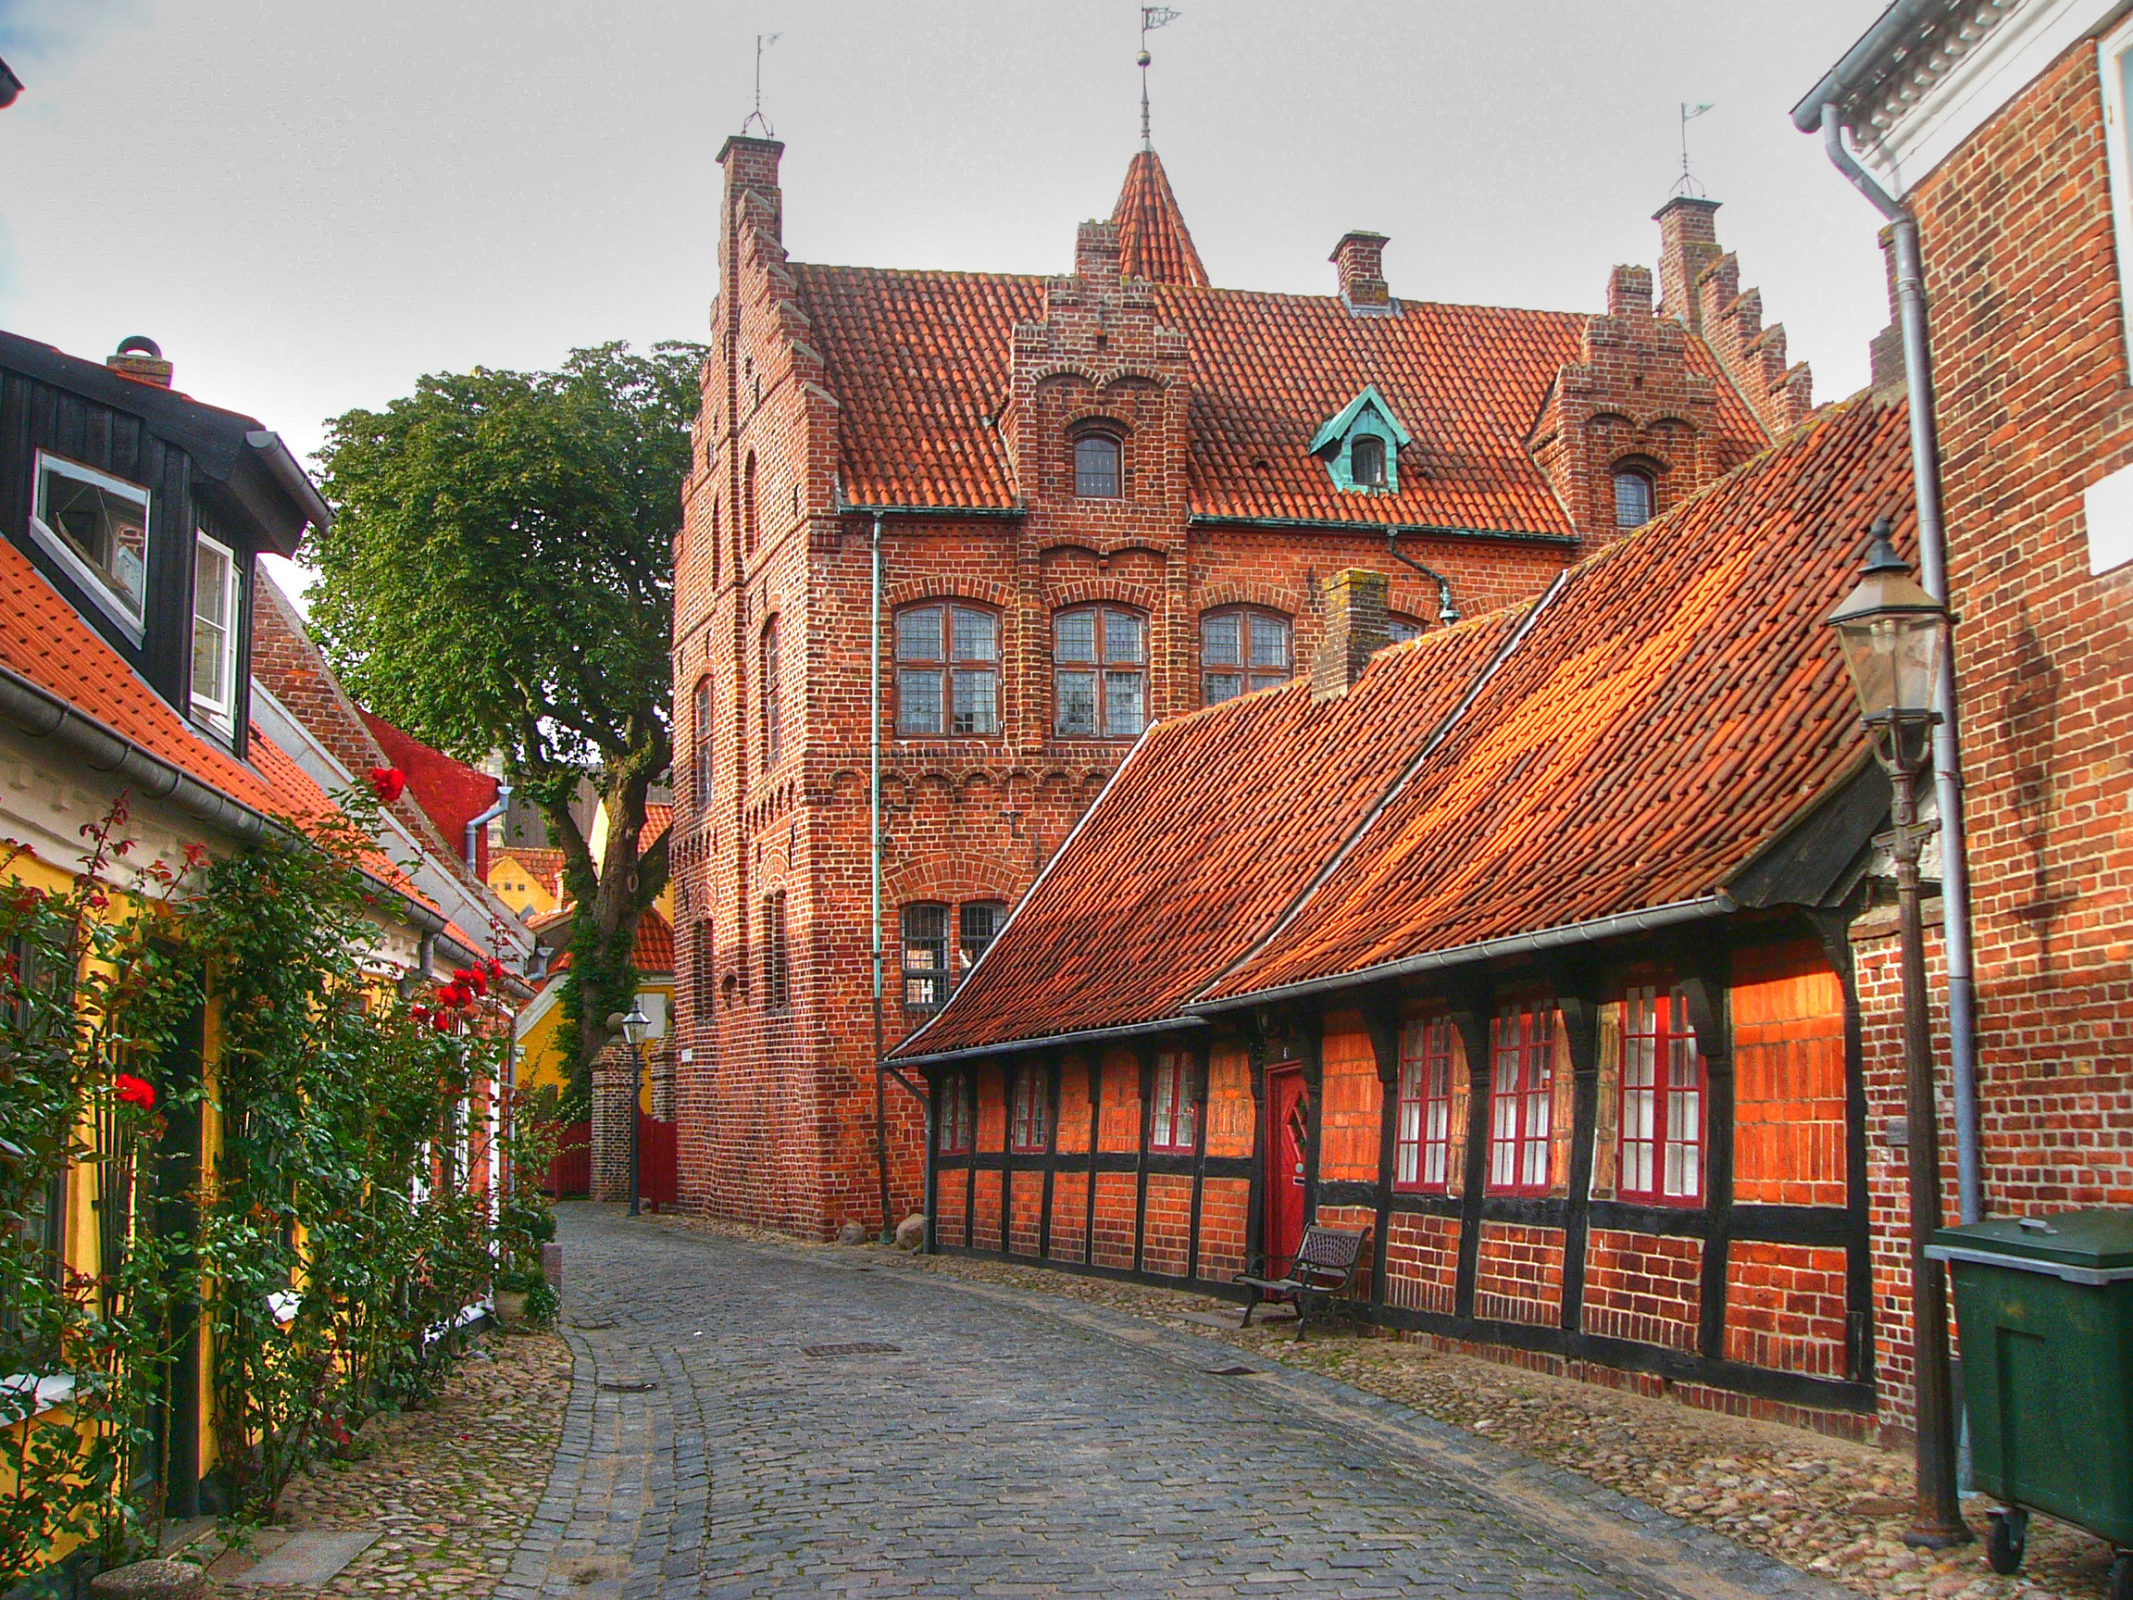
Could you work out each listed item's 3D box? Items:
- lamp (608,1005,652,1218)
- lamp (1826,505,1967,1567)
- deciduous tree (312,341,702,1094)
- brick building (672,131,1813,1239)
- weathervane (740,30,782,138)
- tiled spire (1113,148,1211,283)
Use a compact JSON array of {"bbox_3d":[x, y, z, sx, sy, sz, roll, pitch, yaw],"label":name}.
[{"bbox_3d":[-6.745,4.833,34.686,0.420,3.300,0.420,1,-8,-19],"label":"lamp"},{"bbox_3d":[2.977,0.746,7.830,0.370,3.580,0.370,1,-8,-19],"label":"lamp"},{"bbox_3d":[-9.315,-0.583,43.452,11.000,16.800,11.000,-1,-7,0],"label":"deciduous tree"},{"bbox_3d":[3.020,-1.847,34.909,16.200,16.200,8.000,1,-8,-19],"label":"brick building"},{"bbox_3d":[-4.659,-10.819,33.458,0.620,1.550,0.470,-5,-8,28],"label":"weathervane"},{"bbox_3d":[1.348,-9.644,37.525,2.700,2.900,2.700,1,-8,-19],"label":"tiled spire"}]

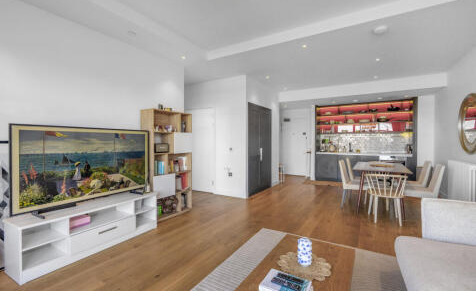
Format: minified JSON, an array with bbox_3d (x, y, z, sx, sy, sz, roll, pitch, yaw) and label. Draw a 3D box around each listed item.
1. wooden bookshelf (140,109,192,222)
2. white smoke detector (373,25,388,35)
[{"bbox_3d":[-1.171,0.307,3.575,0.300,1.725,0.820,1,1,30],"label":"wooden bookshelf"},{"bbox_3d":[1.814,-1.457,2.679,0.140,0.050,0.140,0,1,29],"label":"white smoke detector"}]

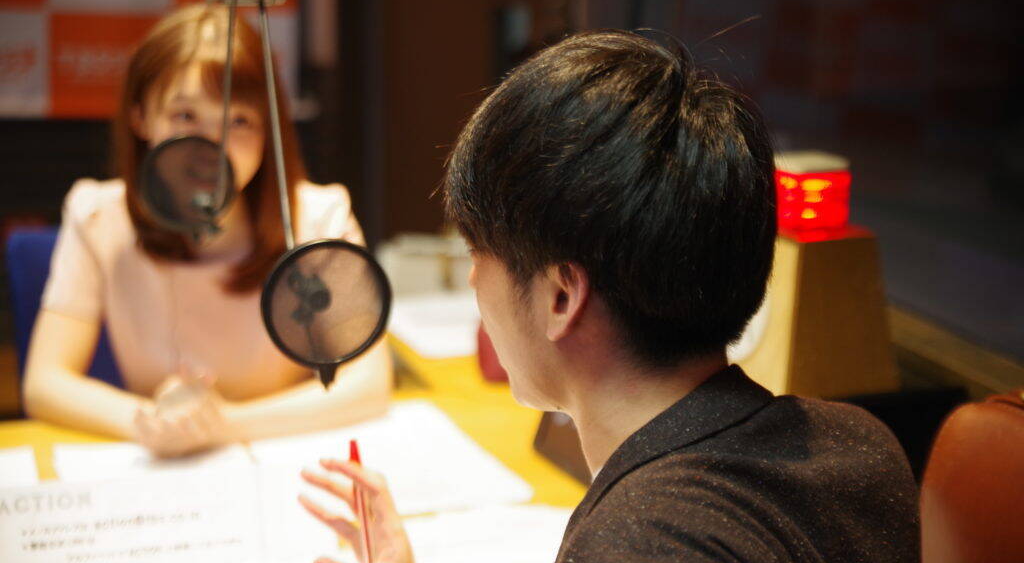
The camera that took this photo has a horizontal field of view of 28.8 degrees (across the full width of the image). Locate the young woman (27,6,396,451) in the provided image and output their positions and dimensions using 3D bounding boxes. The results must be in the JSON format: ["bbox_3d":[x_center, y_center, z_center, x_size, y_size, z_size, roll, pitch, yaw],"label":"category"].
[{"bbox_3d":[-0.362,0.245,2.460,0.450,1.150,0.620,1,10,5],"label":"young woman"}]

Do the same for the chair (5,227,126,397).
[{"bbox_3d":[-0.450,0.406,2.610,0.550,0.900,0.580,1,10,2],"label":"chair"}]

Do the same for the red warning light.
[{"bbox_3d":[0.350,-0.105,2.350,0.072,0.086,0.072,-6,12,-34],"label":"red warning light"}]

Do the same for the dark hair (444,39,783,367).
[{"bbox_3d":[0.067,-0.056,1.330,0.220,0.230,0.188,-2,6,39],"label":"dark hair"}]

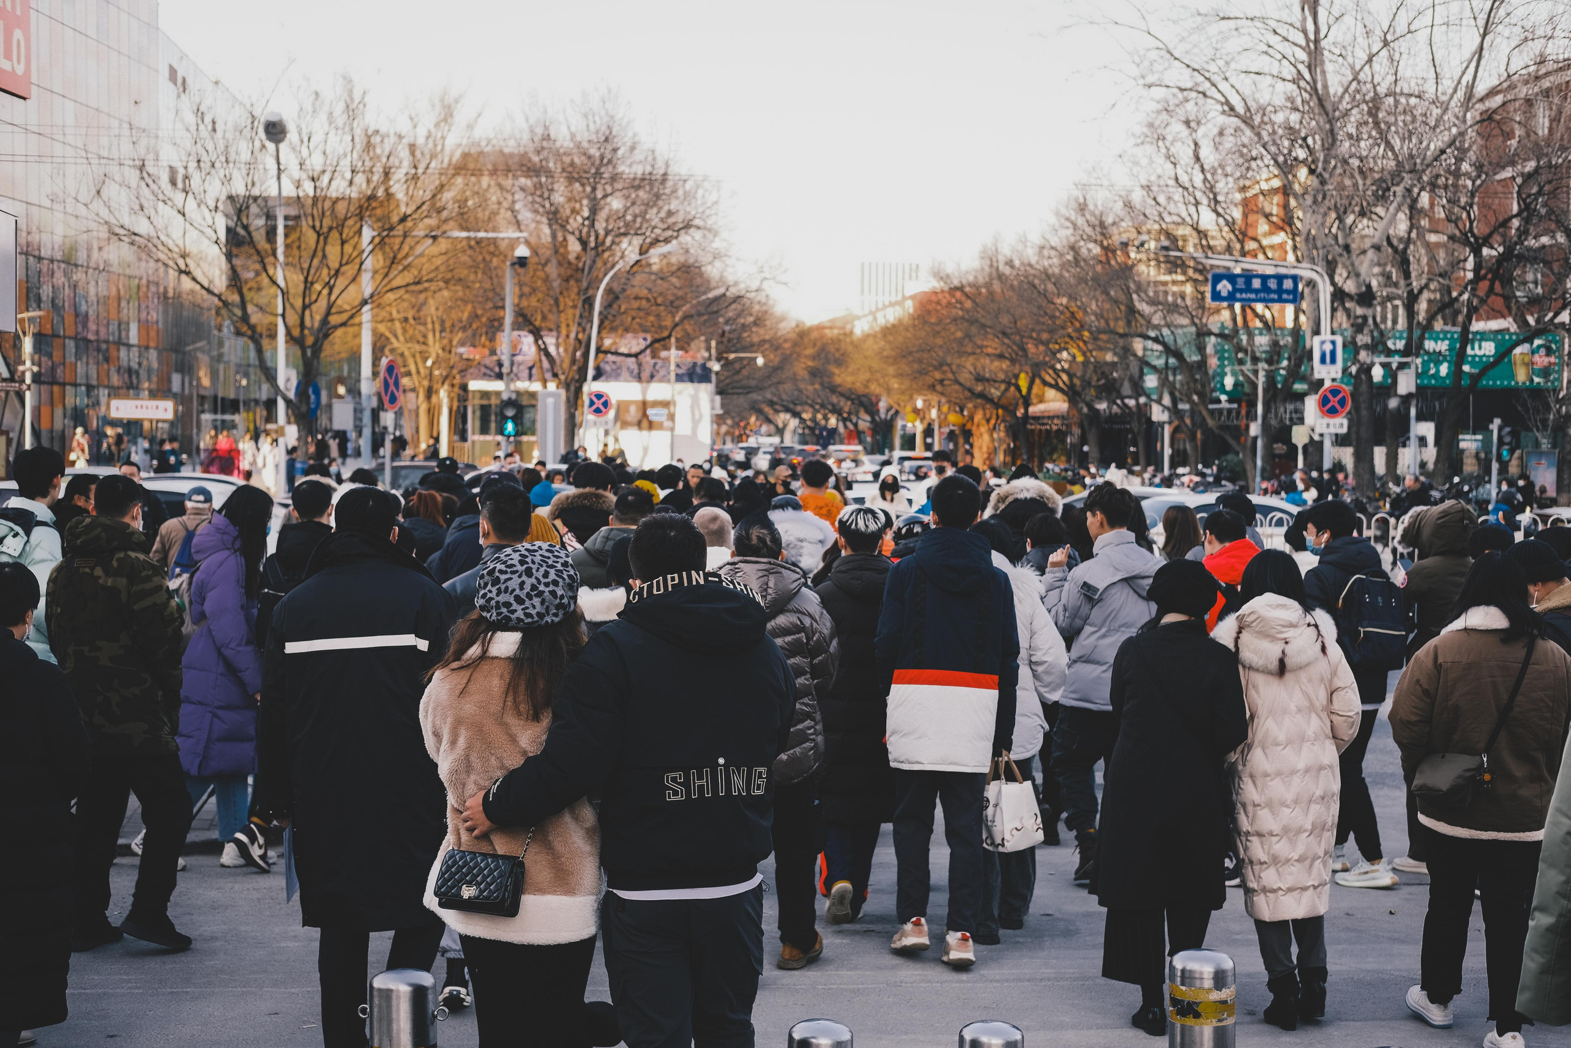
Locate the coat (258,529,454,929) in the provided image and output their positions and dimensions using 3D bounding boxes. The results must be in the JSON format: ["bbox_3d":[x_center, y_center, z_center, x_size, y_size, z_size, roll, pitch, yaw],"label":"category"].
[{"bbox_3d":[-1.234,0.592,6.750,0.600,1.150,0.400,0,2,-12],"label":"coat"}]

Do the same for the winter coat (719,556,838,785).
[{"bbox_3d":[-0.080,0.540,8.650,0.560,0.840,0.380,0,2,8],"label":"winter coat"}]

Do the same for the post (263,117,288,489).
[{"bbox_3d":[-12.942,-5.309,58.833,0.580,9.900,1.700,0,2,0],"label":"post"}]

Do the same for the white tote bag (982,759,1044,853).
[{"bbox_3d":[0.877,1.096,9.002,0.160,0.370,0.250,2,3,40],"label":"white tote bag"}]

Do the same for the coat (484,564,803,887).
[{"bbox_3d":[-0.360,0.499,5.682,0.760,0.780,0.440,-1,2,-15],"label":"coat"}]

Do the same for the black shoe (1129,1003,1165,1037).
[{"bbox_3d":[1.215,1.629,7.724,0.090,0.105,0.250,0,2,-6],"label":"black shoe"}]

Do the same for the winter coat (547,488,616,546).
[{"bbox_3d":[-0.966,0.334,11.000,0.550,0.980,0.400,0,2,5],"label":"winter coat"}]

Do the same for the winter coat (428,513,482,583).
[{"bbox_3d":[-1.406,0.383,10.616,0.540,0.850,0.360,1,2,5],"label":"winter coat"}]

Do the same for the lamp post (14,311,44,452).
[{"bbox_3d":[-15.335,-2.306,46.947,0.500,4.200,0.500,0,2,0],"label":"lamp post"}]

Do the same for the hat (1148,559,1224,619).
[{"bbox_3d":[1.360,0.221,7.875,0.250,0.200,0.260,0,2,5],"label":"hat"}]

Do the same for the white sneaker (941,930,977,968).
[{"bbox_3d":[0.631,1.552,8.620,0.110,0.130,0.290,0,2,-12],"label":"white sneaker"}]

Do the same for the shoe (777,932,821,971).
[{"bbox_3d":[0.059,1.615,8.853,0.105,0.115,0.290,1,3,24],"label":"shoe"}]

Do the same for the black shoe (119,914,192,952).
[{"bbox_3d":[-2.425,1.569,8.900,0.280,0.110,0.103,16,-2,-14],"label":"black shoe"}]

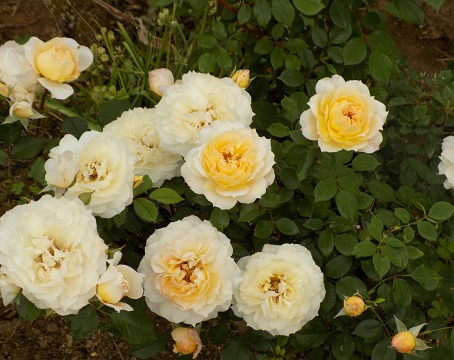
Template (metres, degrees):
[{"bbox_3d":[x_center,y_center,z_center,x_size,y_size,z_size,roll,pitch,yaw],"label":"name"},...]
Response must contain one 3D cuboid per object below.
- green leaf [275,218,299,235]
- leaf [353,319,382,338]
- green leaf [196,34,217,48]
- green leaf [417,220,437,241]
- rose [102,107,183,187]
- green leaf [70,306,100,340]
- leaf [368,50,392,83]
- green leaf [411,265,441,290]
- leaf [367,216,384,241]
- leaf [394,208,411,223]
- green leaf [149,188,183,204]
[{"bbox_3d":[0.064,0.051,1.260,0.028,0.006,0.016,25,70,10],"label":"green leaf"},{"bbox_3d":[0.141,0.151,1.200,0.031,0.006,0.018,-17,69,-7],"label":"leaf"},{"bbox_3d":[-0.025,-0.169,1.440,0.032,0.006,0.020,27,55,21],"label":"green leaf"},{"bbox_3d":[0.198,0.050,1.180,0.018,0.005,0.028,-38,72,-15],"label":"green leaf"},{"bbox_3d":[-0.086,-0.034,1.250,0.090,0.054,0.088,-2,56,2],"label":"rose"},{"bbox_3d":[-0.150,0.150,1.240,0.028,0.008,0.041,23,65,18],"label":"green leaf"},{"bbox_3d":[0.165,-0.121,1.270,0.025,0.005,0.038,-20,68,-8],"label":"leaf"},{"bbox_3d":[0.197,0.096,1.180,0.030,0.008,0.027,7,63,4],"label":"green leaf"},{"bbox_3d":[0.144,0.047,1.160,0.015,0.005,0.027,-17,68,-7],"label":"leaf"},{"bbox_3d":[0.192,0.039,1.300,0.015,0.004,0.022,-38,65,-21],"label":"leaf"},{"bbox_3d":[-0.064,0.019,1.280,0.038,0.008,0.023,0,50,0],"label":"green leaf"}]

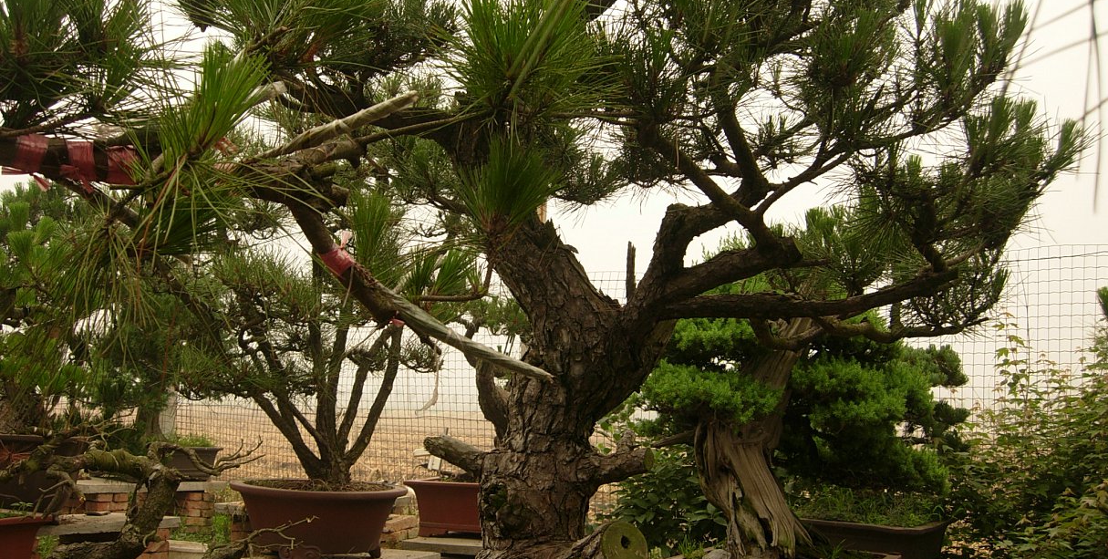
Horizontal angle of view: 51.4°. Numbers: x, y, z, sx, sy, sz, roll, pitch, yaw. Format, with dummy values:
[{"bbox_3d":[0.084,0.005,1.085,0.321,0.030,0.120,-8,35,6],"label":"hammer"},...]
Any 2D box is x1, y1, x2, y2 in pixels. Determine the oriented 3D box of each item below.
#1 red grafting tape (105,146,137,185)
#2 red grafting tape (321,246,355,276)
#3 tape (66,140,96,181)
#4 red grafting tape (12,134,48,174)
[{"bbox_3d":[-0.476,-0.126,1.270,0.031,0.041,0.040,0,-6,0],"label":"red grafting tape"},{"bbox_3d":[-0.259,-0.022,1.380,0.040,0.036,0.036,0,-6,0],"label":"red grafting tape"},{"bbox_3d":[-0.522,-0.132,1.270,0.029,0.042,0.040,0,-6,0],"label":"tape"},{"bbox_3d":[-0.578,-0.138,1.270,0.035,0.042,0.040,0,-6,0],"label":"red grafting tape"}]

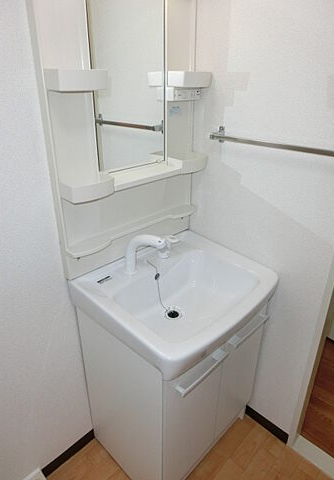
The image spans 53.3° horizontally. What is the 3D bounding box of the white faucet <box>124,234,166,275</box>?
[{"bbox_3d":[-0.078,0.050,1.163,0.140,0.138,0.044,-1,26,-3],"label":"white faucet"}]

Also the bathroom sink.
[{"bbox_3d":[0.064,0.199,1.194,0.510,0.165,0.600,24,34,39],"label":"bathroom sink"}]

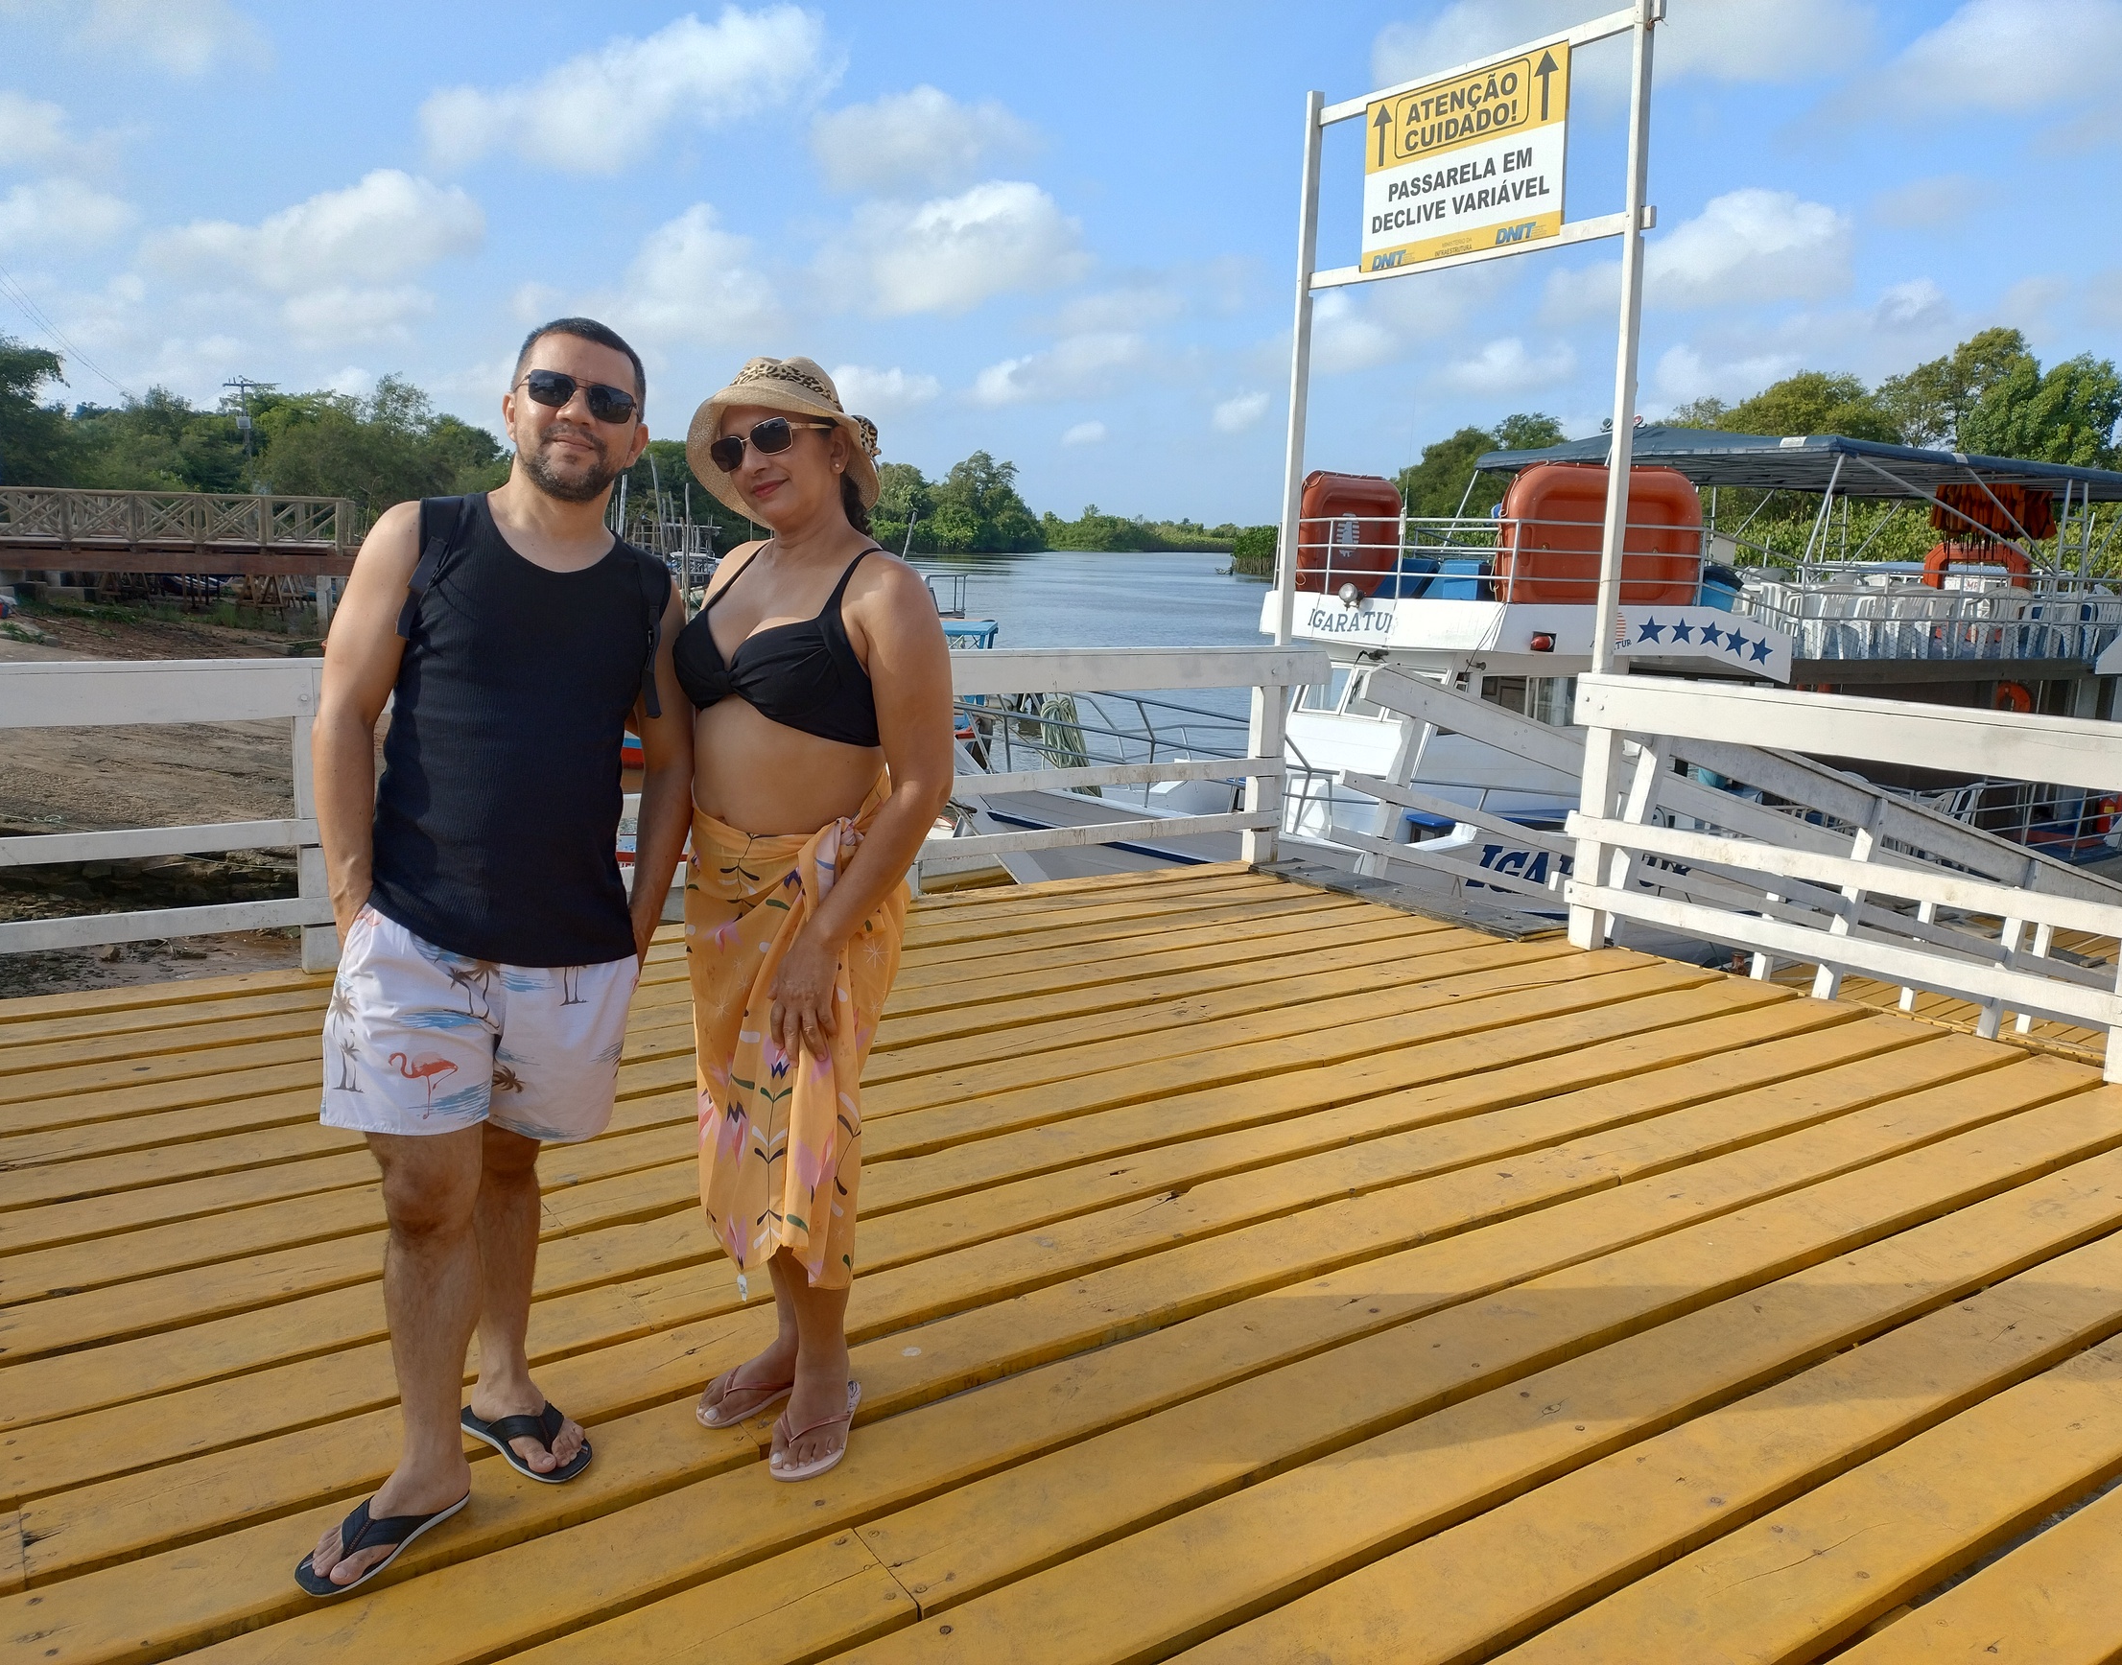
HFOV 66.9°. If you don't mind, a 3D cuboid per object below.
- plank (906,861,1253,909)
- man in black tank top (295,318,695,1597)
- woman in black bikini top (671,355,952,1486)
[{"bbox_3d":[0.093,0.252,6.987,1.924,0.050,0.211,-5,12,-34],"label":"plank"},{"bbox_3d":[-0.812,0.142,2.322,0.560,1.710,0.430,-2,10,-17],"label":"man in black tank top"},{"bbox_3d":[-0.405,0.135,2.524,0.480,1.675,0.360,7,11,29],"label":"woman in black bikini top"}]

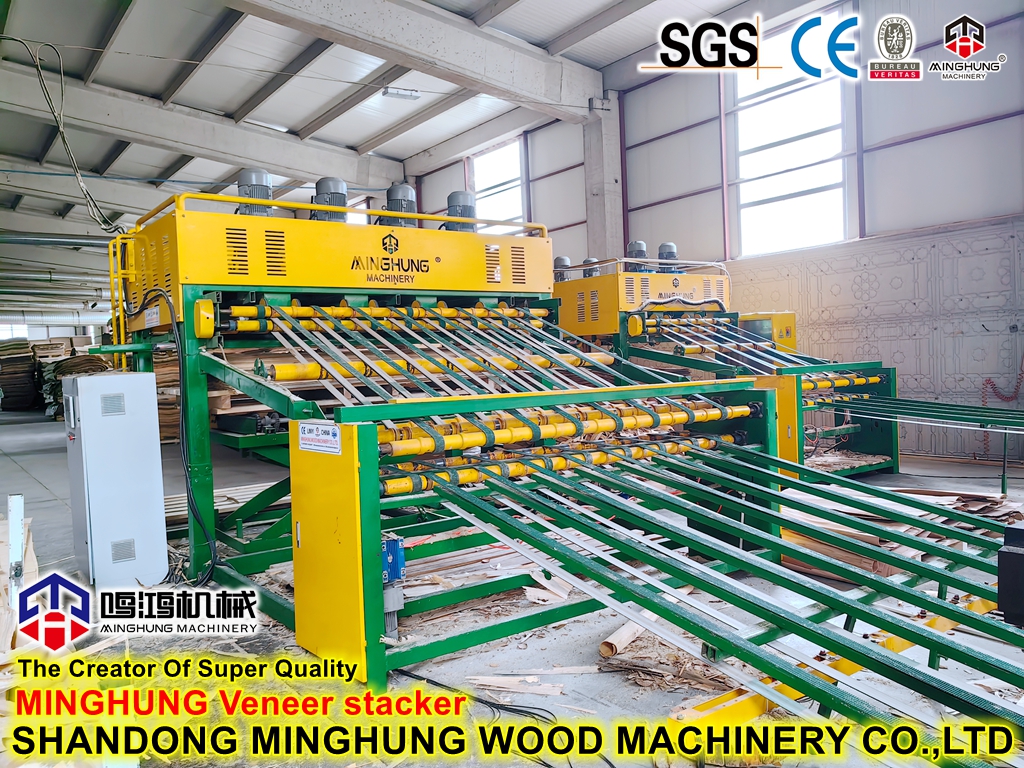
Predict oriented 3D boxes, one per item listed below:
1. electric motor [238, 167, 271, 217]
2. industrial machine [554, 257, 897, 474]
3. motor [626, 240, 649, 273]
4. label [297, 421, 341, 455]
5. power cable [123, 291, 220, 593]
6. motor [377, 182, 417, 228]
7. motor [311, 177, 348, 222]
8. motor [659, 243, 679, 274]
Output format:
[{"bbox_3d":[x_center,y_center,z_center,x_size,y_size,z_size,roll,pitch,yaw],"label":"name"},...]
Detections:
[{"bbox_3d":[-2.038,-1.491,6.362,0.265,0.400,0.265,-3,2,-34],"label":"electric motor"},{"bbox_3d":[2.494,-0.309,10.909,2.175,2.775,4.950,-3,2,-34],"label":"industrial machine"},{"bbox_3d":[1.767,-1.779,11.163,0.265,0.410,0.265,-3,2,-34],"label":"motor"},{"bbox_3d":[-0.952,0.268,3.950,0.010,0.145,0.440,-3,2,-40],"label":"label"},{"bbox_3d":[-2.527,0.338,6.018,0.255,2.130,1.350,-3,2,-36],"label":"power cable"},{"bbox_3d":[-0.990,-1.550,7.083,0.265,0.400,0.265,-3,2,-34],"label":"motor"},{"bbox_3d":[-1.519,-1.519,6.719,0.265,0.400,0.265,-3,2,-34],"label":"motor"},{"bbox_3d":[2.251,-1.824,11.496,0.265,0.410,0.265,-2,2,0],"label":"motor"}]

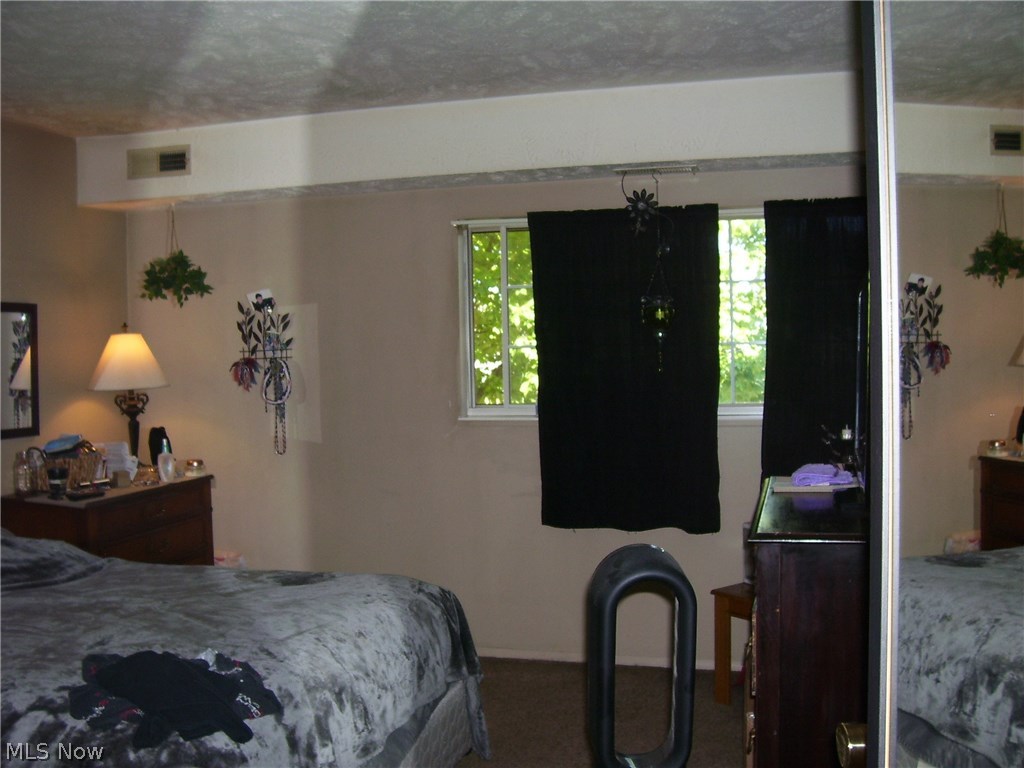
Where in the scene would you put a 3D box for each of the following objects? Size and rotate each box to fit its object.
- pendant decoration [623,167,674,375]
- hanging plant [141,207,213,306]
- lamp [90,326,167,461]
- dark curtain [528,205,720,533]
[{"bbox_3d":[0.557,-0.450,4.103,0.205,0.810,0.140,-1,3,15],"label":"pendant decoration"},{"bbox_3d":[-1.559,-0.586,4.680,0.315,0.450,0.310,-1,3,15],"label":"hanging plant"},{"bbox_3d":[-1.749,0.085,4.583,0.345,0.720,0.345,-1,3,15],"label":"lamp"},{"bbox_3d":[0.474,-0.053,4.261,0.790,1.355,0.075,-1,3,15],"label":"dark curtain"}]

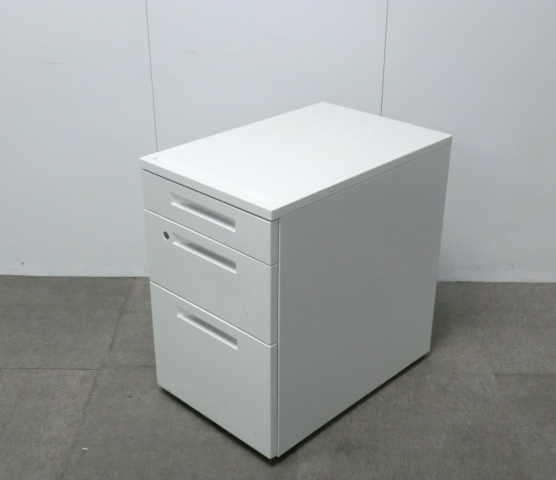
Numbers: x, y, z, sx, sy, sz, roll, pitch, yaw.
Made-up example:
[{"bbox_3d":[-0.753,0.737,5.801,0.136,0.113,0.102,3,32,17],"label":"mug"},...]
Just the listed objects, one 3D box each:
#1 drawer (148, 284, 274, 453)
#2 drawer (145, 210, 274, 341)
[{"bbox_3d":[0.019,0.210,2.034,0.393,0.294,0.500,23,34,39],"label":"drawer"},{"bbox_3d":[0.019,-0.005,1.930,0.393,0.184,0.500,23,34,39],"label":"drawer"}]

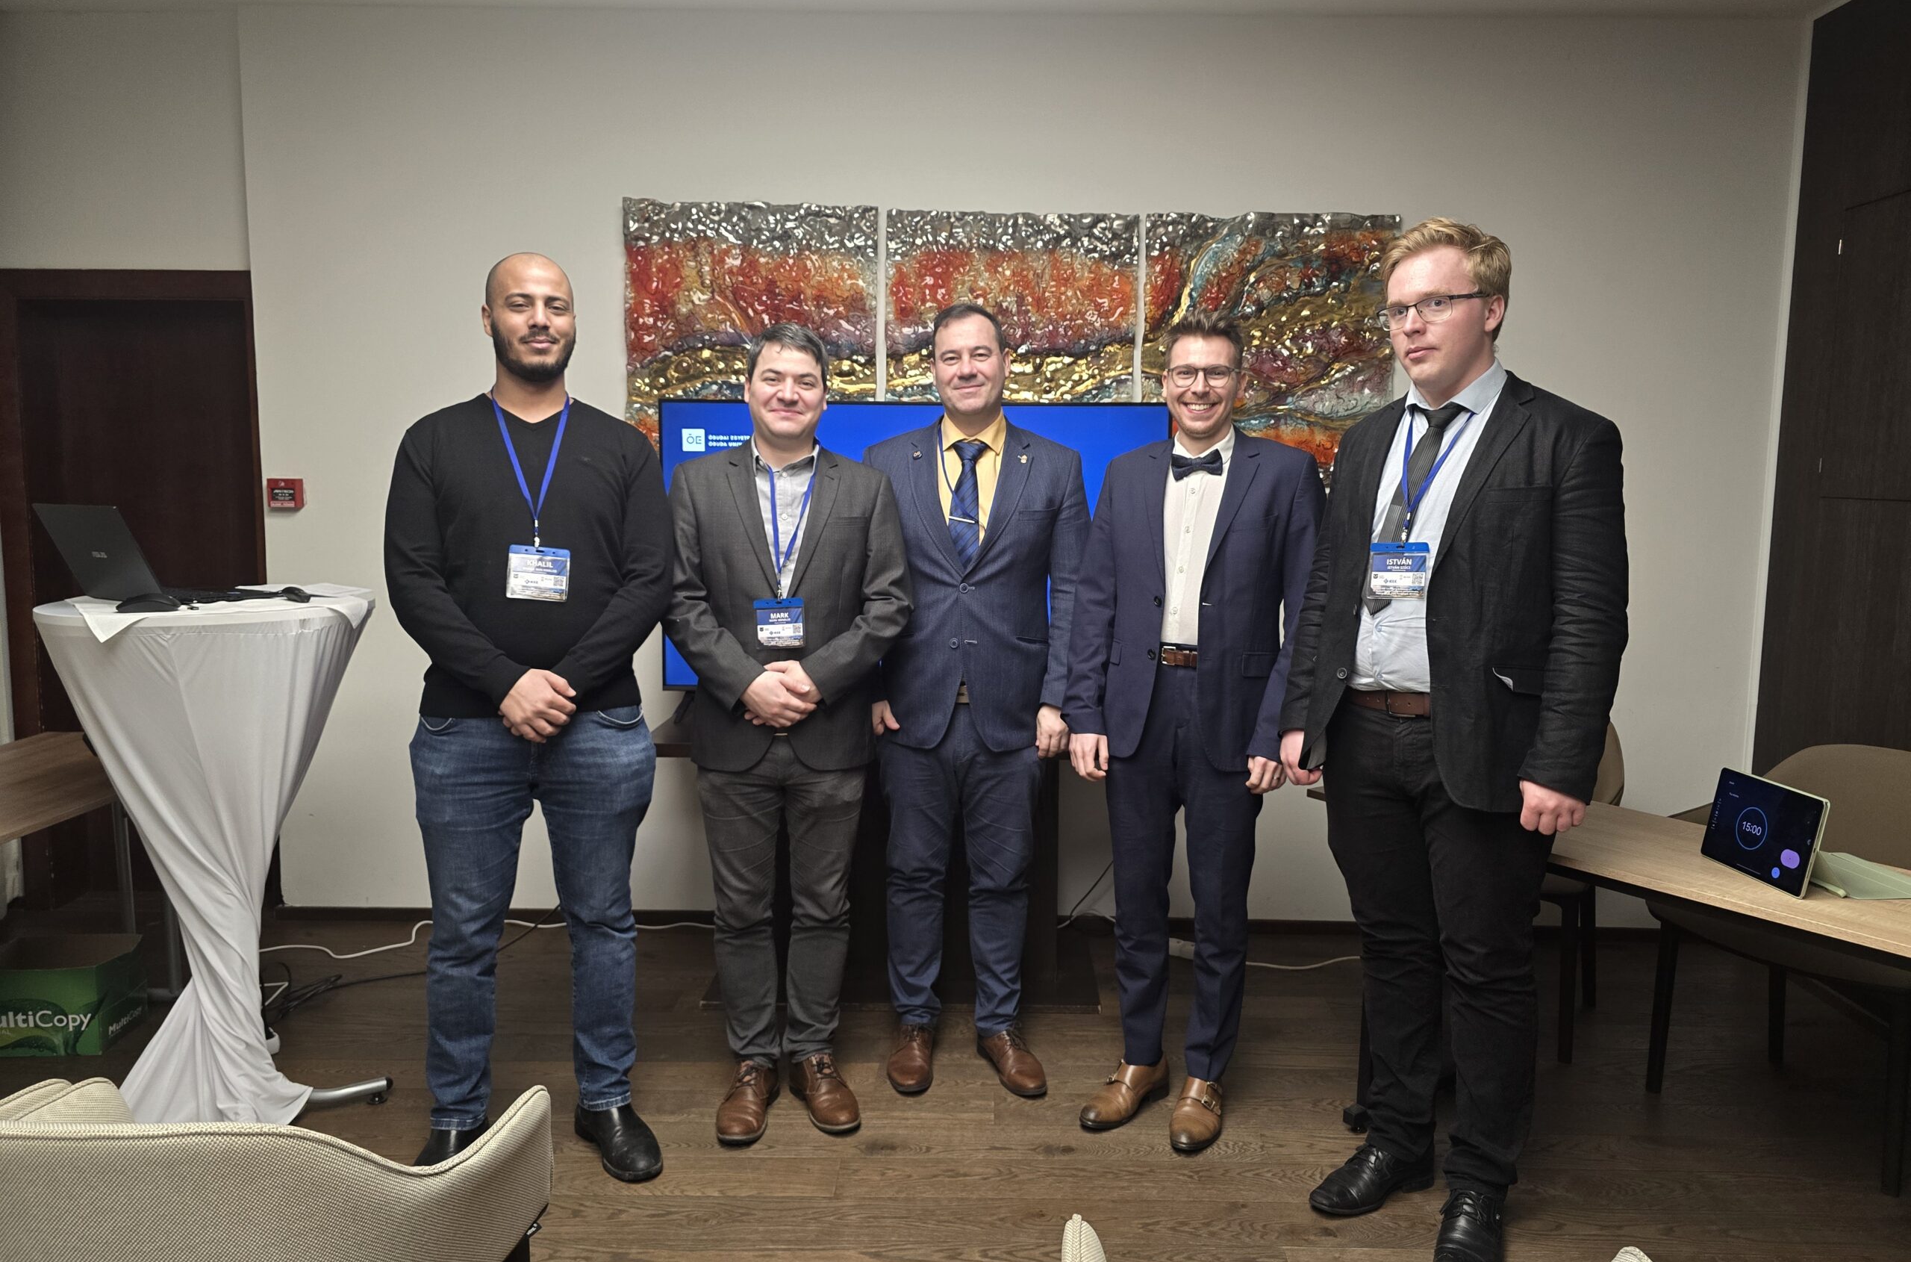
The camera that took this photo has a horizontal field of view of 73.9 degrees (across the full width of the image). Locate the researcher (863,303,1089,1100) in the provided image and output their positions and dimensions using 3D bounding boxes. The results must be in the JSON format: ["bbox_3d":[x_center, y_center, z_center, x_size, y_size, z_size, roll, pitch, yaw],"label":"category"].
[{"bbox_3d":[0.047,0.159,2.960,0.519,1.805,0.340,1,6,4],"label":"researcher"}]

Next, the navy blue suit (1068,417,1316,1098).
[{"bbox_3d":[0.508,0.295,2.766,0.558,1.429,0.310,4,7,25],"label":"navy blue suit"}]

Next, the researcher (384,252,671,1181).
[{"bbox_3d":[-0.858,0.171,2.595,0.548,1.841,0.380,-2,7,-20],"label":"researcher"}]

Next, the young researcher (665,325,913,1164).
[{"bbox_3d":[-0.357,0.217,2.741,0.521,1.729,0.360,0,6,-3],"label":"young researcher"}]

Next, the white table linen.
[{"bbox_3d":[-1.621,0.489,2.826,0.637,1.120,0.637,1,6,0],"label":"white table linen"}]

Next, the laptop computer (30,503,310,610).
[{"bbox_3d":[-1.671,-0.167,2.675,0.345,0.210,0.325,5,7,33],"label":"laptop computer"}]

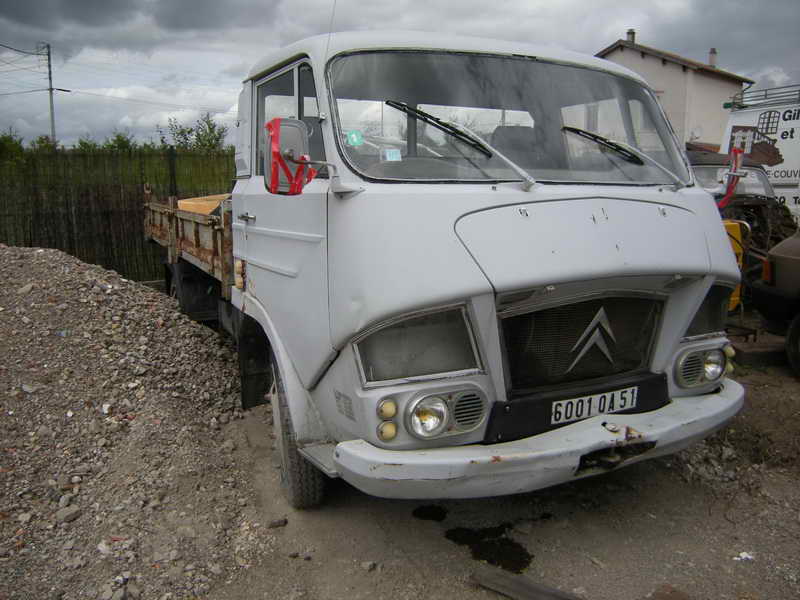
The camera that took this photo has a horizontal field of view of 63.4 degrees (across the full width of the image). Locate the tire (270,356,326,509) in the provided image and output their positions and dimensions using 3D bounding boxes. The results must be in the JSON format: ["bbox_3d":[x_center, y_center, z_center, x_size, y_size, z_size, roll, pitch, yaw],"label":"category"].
[{"bbox_3d":[-0.476,0.573,3.131,0.210,0.910,0.910,-2,11,-14],"label":"tire"}]

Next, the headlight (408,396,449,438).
[{"bbox_3d":[0.088,0.408,2.292,0.157,0.157,0.085,-5,12,-28],"label":"headlight"}]

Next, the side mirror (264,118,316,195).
[{"bbox_3d":[-0.363,-0.480,2.163,0.165,0.255,0.095,-5,12,-28],"label":"side mirror"}]

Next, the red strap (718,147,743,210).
[{"bbox_3d":[1.689,-0.616,3.307,0.100,0.310,0.090,-5,12,-28],"label":"red strap"}]

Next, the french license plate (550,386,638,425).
[{"bbox_3d":[0.797,0.425,2.630,0.468,0.093,0.015,-5,12,-28],"label":"french license plate"}]

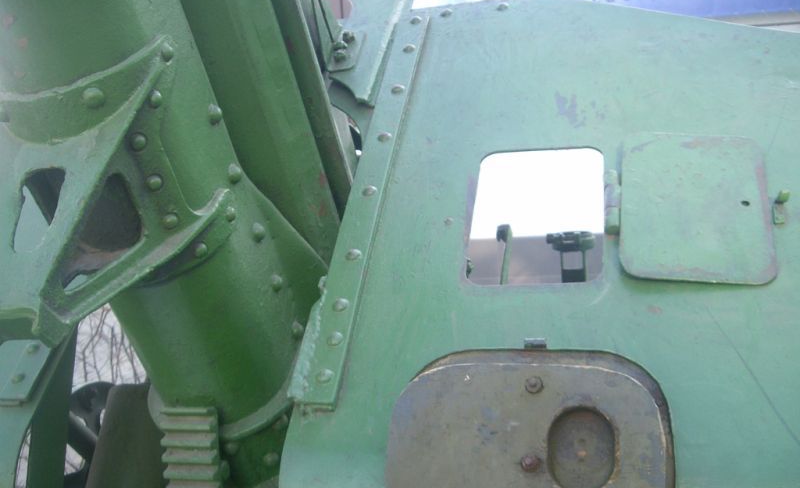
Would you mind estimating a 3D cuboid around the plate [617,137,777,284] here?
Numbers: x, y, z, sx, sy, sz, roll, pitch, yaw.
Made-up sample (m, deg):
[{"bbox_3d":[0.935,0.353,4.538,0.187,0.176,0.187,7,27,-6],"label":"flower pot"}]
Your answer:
[{"bbox_3d":[0.337,-0.043,1.004,0.164,0.208,0.012,4,-35,10],"label":"plate"}]

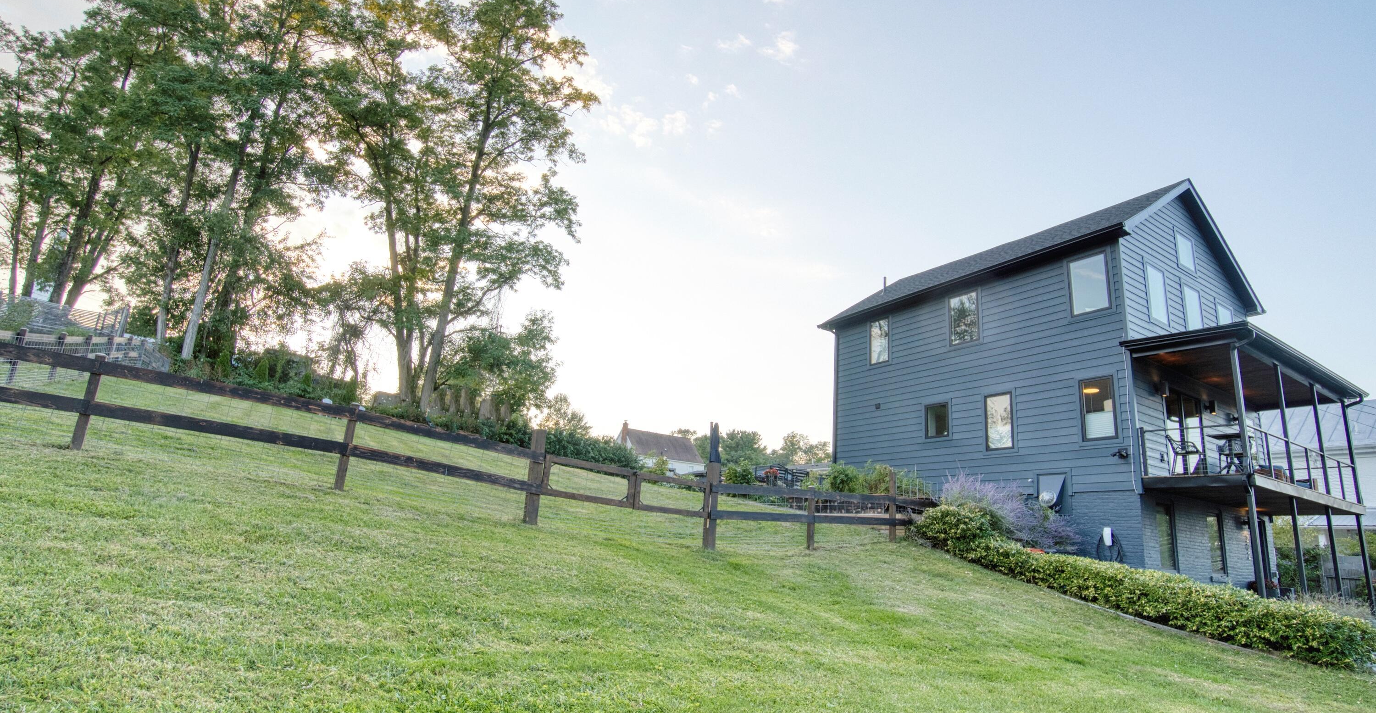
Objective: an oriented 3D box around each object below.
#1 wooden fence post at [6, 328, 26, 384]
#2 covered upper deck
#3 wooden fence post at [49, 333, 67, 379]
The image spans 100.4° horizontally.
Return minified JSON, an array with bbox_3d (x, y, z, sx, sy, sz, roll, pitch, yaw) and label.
[{"bbox_3d":[-14.035,0.006,11.992,0.092,1.150,0.092,15,-16,-34],"label":"wooden fence post"},{"bbox_3d":[13.096,1.781,13.133,7.735,3.118,2.047,13,-16,-29],"label":"covered upper deck"},{"bbox_3d":[-15.436,0.002,14.043,0.092,1.150,0.092,15,-16,-34],"label":"wooden fence post"}]

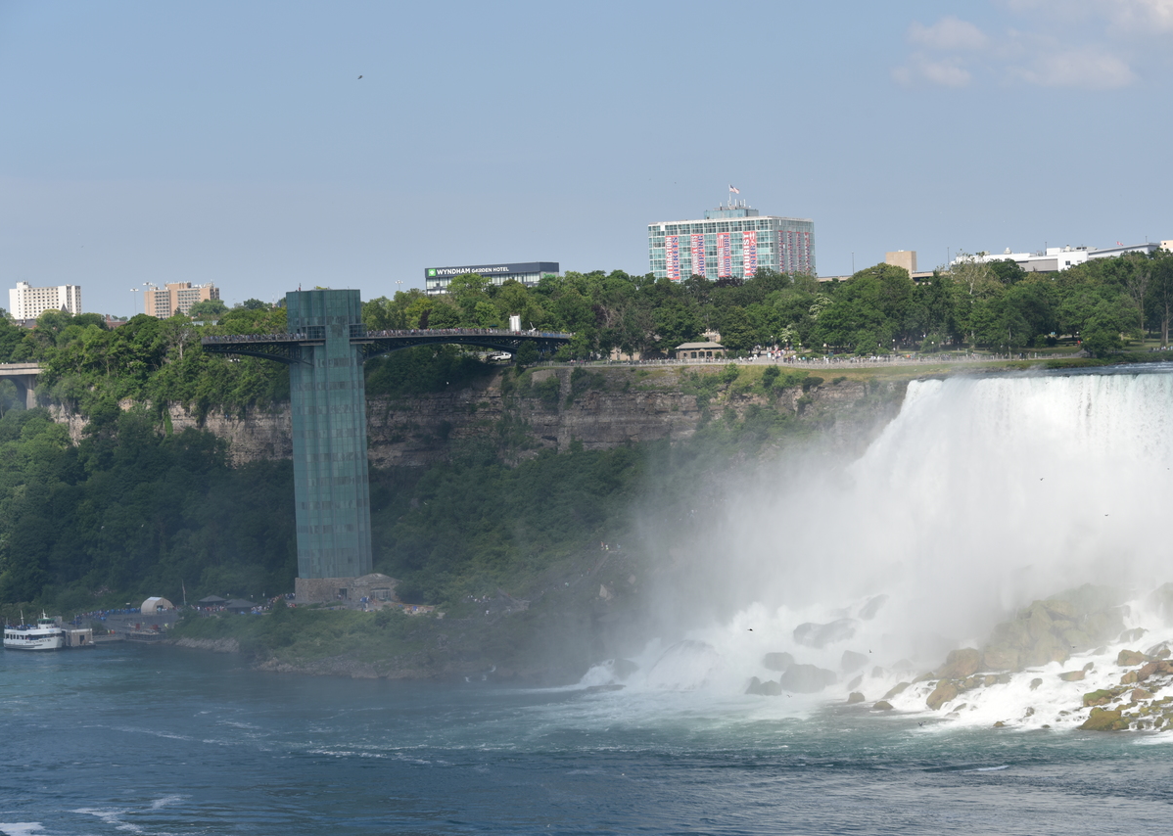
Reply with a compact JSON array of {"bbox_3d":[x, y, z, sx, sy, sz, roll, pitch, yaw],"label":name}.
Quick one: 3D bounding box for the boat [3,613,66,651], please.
[{"bbox_3d":[-136.190,52.520,790.000,8.800,8.800,23.000,-3,1,-28],"label":"boat"}]

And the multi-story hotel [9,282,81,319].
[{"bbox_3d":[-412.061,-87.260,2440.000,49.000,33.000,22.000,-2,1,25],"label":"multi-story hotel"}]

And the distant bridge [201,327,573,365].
[{"bbox_3d":[-41.746,-16.031,704.000,104.000,7.000,6.500,-4,2,-42],"label":"distant bridge"}]

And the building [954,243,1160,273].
[{"bbox_3d":[171.838,-56.683,1170.000,68.000,15.000,35.000,-2,1,22],"label":"building"}]

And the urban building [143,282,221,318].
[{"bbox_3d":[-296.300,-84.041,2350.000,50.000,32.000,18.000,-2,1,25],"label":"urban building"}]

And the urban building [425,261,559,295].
[{"bbox_3d":[-25.708,-33.053,890.000,35.000,21.000,15.000,-2,1,22],"label":"urban building"}]

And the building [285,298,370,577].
[{"bbox_3d":[-55.523,3.807,692.000,11.000,62.500,11.000,-1,2,45],"label":"building"}]

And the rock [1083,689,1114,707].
[{"bbox_3d":[85.603,46.939,536.000,5.200,2.900,4.200,-2,1,0],"label":"rock"}]

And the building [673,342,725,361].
[{"bbox_3d":[26.074,-15.485,745.000,11.200,4.200,6.000,-2,1,3],"label":"building"}]

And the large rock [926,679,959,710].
[{"bbox_3d":[61.331,47.665,552.000,5.300,4.700,4.600,-2,1,0],"label":"large rock"}]

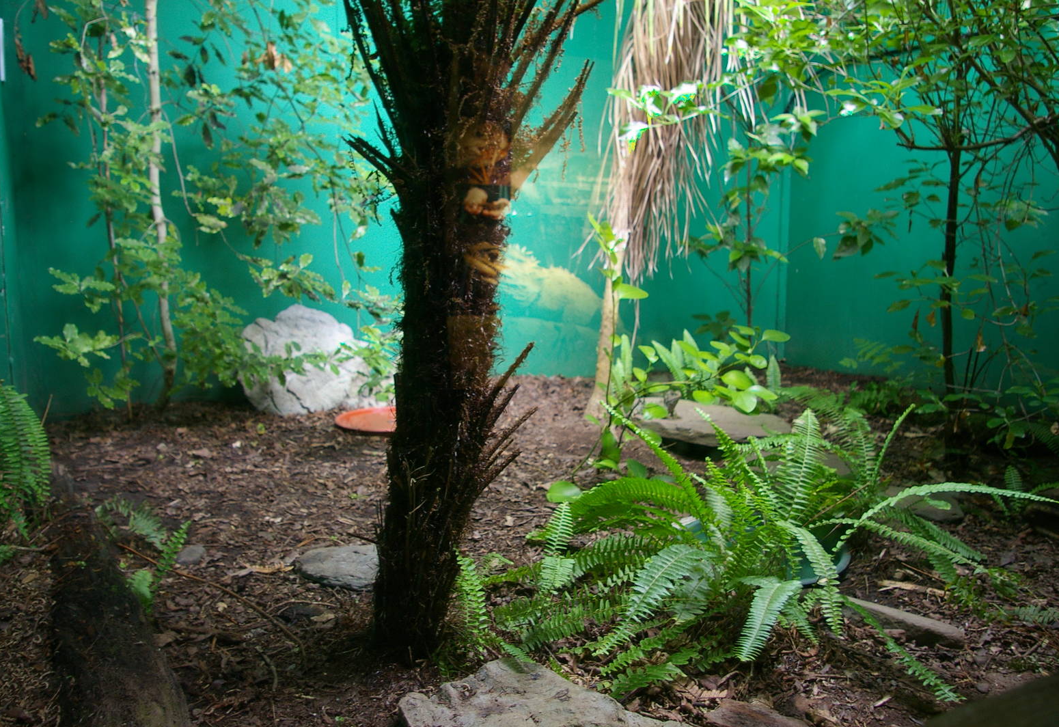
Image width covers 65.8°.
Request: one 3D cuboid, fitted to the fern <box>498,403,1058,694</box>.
[{"bbox_3d":[0.538,0.292,1.840,1.150,0.400,0.950,2,6,14],"label":"fern"}]

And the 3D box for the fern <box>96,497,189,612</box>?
[{"bbox_3d":[-0.840,0.414,1.780,0.190,0.200,0.170,-3,7,-24],"label":"fern"}]

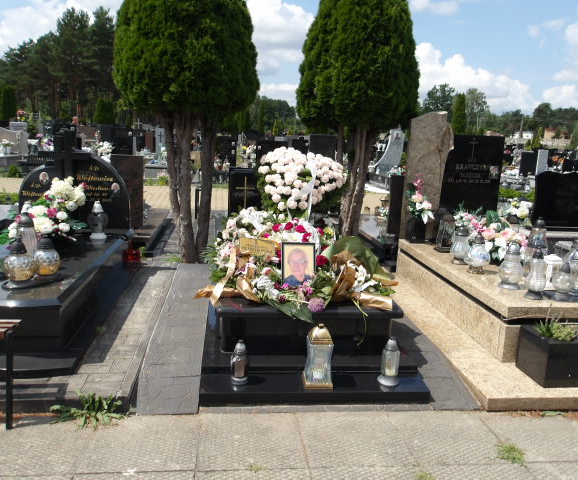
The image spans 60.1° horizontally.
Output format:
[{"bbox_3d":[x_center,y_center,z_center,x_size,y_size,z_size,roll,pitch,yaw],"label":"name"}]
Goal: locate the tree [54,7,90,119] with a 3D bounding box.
[{"bbox_3d":[-25.154,-19.577,58.000,4.300,14.000,4.300,1,12,-6],"label":"tree"}]

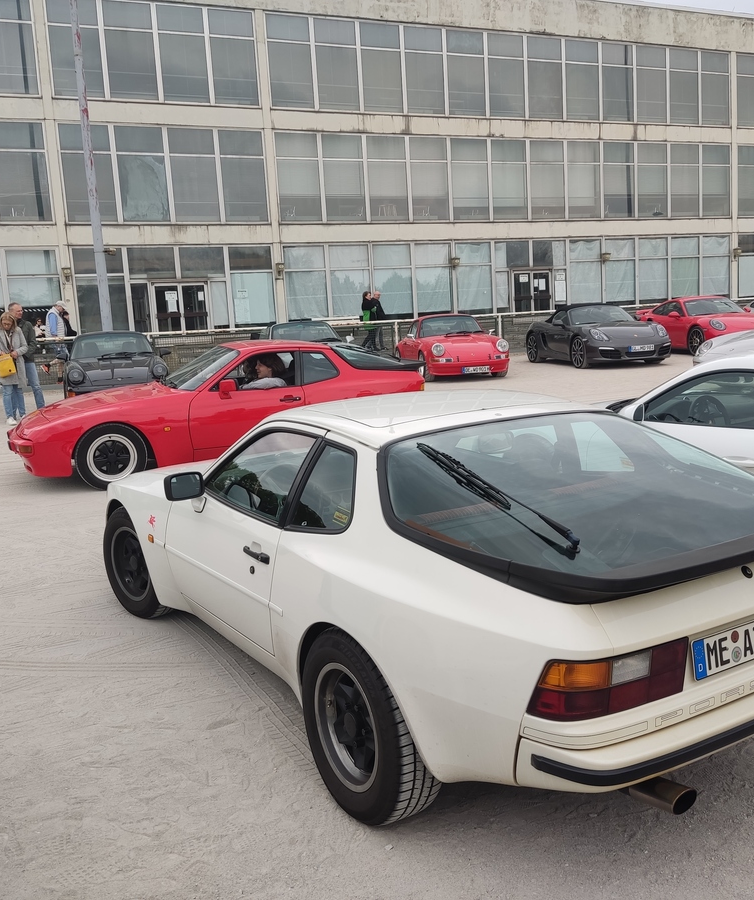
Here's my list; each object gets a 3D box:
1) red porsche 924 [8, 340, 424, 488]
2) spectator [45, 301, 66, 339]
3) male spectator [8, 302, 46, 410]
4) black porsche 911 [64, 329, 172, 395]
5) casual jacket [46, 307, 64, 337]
[{"bbox_3d":[-1.640,-0.465,9.420,4.200,1.270,1.735,-6,10,-17],"label":"red porsche 924"},{"bbox_3d":[-6.661,-2.200,17.900,0.580,1.720,0.500,-4,9,-9],"label":"spectator"},{"bbox_3d":[-5.655,-1.463,14.087,0.400,1.830,0.560,2,10,35],"label":"male spectator"},{"bbox_3d":[-4.467,-1.394,14.912,1.700,1.310,4.250,-6,10,-16],"label":"black porsche 911"},{"bbox_3d":[-7.033,-2.811,19.035,0.400,0.680,0.500,-6,8,-18],"label":"casual jacket"}]

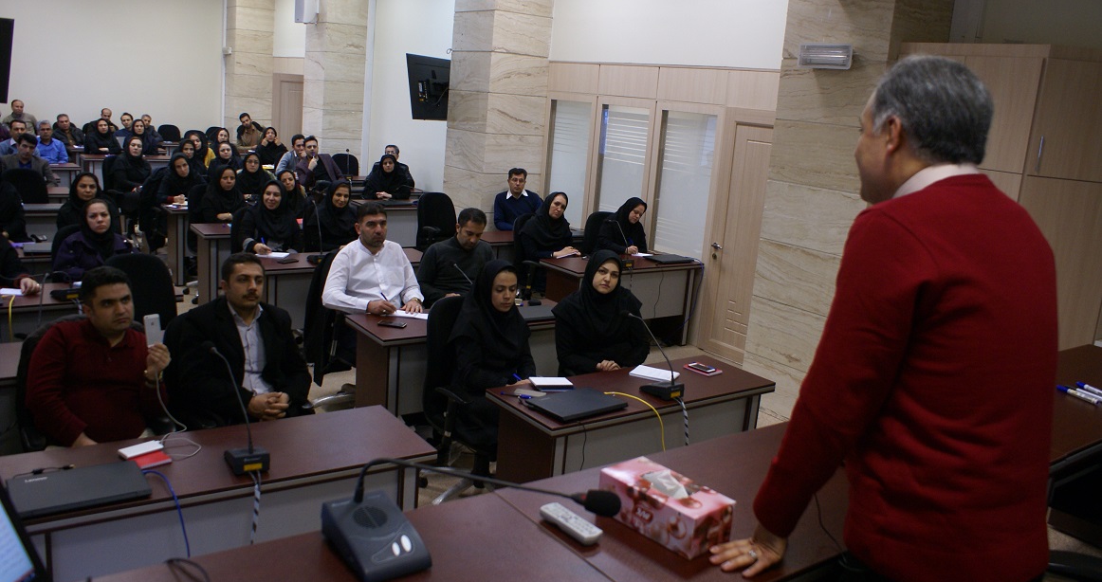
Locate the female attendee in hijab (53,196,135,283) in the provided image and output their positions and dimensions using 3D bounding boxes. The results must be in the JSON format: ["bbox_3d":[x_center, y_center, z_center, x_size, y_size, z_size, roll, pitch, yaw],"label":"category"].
[{"bbox_3d":[-2.779,0.017,5.114,0.540,1.220,0.750,-4,16,-35],"label":"female attendee in hijab"}]

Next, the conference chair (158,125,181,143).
[{"bbox_3d":[-6.890,-2.445,15.075,0.580,1.060,0.600,-5,16,-36],"label":"conference chair"}]

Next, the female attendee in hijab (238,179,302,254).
[{"bbox_3d":[-2.242,-0.242,6.666,0.540,1.310,0.820,-2,14,-28],"label":"female attendee in hijab"}]

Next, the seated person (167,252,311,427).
[{"bbox_3d":[-1.241,0.535,3.477,0.600,1.320,0.800,-6,16,-38],"label":"seated person"}]

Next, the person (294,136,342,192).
[{"bbox_3d":[-2.938,-1.273,10.542,0.600,1.350,0.850,-2,14,-27],"label":"person"}]

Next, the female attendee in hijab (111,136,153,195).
[{"bbox_3d":[-4.662,-1.064,9.333,0.520,1.280,0.750,-5,16,-36],"label":"female attendee in hijab"}]

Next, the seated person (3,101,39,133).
[{"bbox_3d":[-8.684,-2.414,13.569,0.560,1.310,0.750,-7,18,-42],"label":"seated person"}]

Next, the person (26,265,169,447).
[{"bbox_3d":[-1.589,0.540,3.089,0.600,1.290,0.800,-8,18,-44],"label":"person"}]

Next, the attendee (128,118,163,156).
[{"bbox_3d":[-6.158,-1.914,12.514,0.520,1.280,0.750,-5,16,-36],"label":"attendee"}]

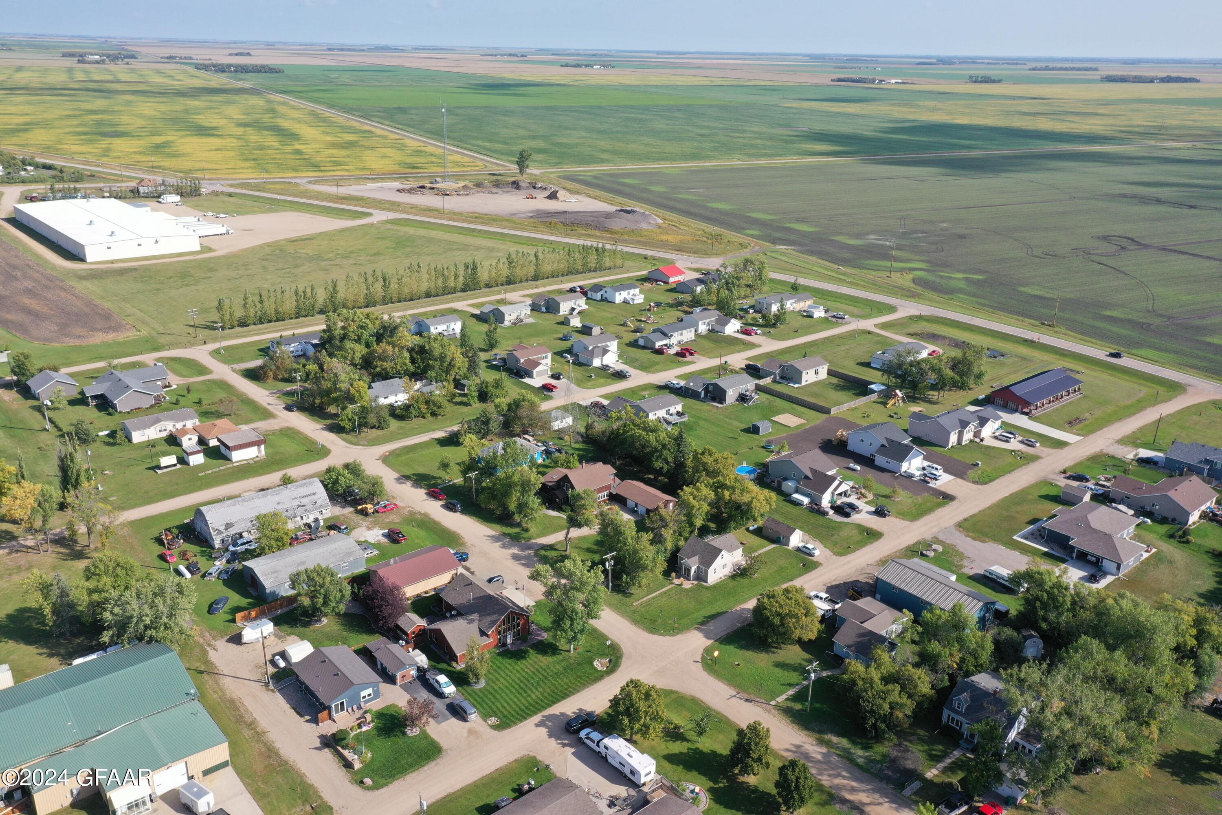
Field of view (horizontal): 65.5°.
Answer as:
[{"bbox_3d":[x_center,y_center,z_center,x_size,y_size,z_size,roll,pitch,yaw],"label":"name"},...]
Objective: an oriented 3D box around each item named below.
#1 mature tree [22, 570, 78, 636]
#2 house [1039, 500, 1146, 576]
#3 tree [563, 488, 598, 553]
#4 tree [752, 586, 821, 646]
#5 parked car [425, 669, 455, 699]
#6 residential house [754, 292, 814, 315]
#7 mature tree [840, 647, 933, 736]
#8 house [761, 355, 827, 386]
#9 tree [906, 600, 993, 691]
[{"bbox_3d":[-96.120,33.860,163.080,8.000,12.800,8.000,-15,26,-37],"label":"mature tree"},{"bbox_3d":[99.244,24.993,193.592,21.214,5.128,18.701,-17,27,-39],"label":"house"},{"bbox_3d":[-6.036,22.455,187.590,7.000,14.000,7.000,1,21,0],"label":"tree"},{"bbox_3d":[29.869,35.628,160.651,11.440,10.000,11.440,1,21,0],"label":"tree"},{"bbox_3d":[-27.540,44.540,154.100,2.000,1.900,6.100,-15,26,-37],"label":"parked car"},{"bbox_3d":[67.576,-41.132,369.593,24.900,5.800,9.000,-15,26,-36],"label":"residential house"},{"bbox_3d":[41.964,43.846,145.407,13.740,13.650,13.740,1,21,0],"label":"mature tree"},{"bbox_3d":[56.218,-12.428,293.670,15.600,5.900,14.700,-17,27,-39],"label":"house"},{"bbox_3d":[56.164,39.327,157.546,13.410,13.950,13.410,1,21,0],"label":"tree"}]

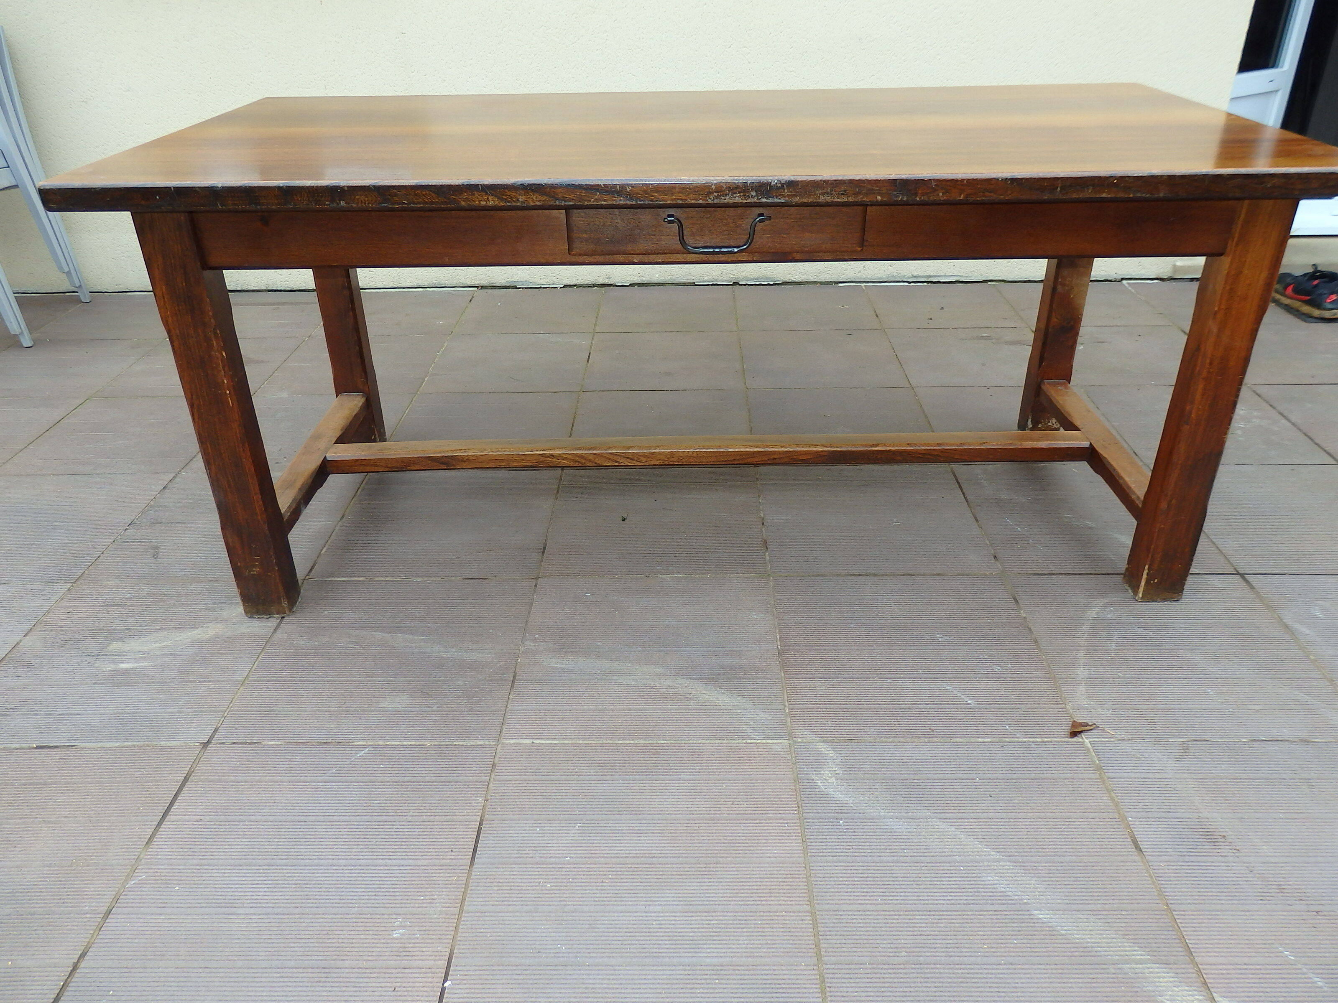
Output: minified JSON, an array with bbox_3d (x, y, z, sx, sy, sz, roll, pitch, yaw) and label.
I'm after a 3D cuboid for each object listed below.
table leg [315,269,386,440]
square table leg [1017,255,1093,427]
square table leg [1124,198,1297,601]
[{"bbox_3d":[-0.711,-0.439,2.094,0.077,0.713,0.068,-1,30,1],"label":"table leg"},{"bbox_3d":[0.853,-0.458,2.082,0.077,0.713,0.068,-1,30,1],"label":"square table leg"},{"bbox_3d":[0.851,-0.146,1.541,0.077,0.713,0.068,-1,30,1],"label":"square table leg"}]

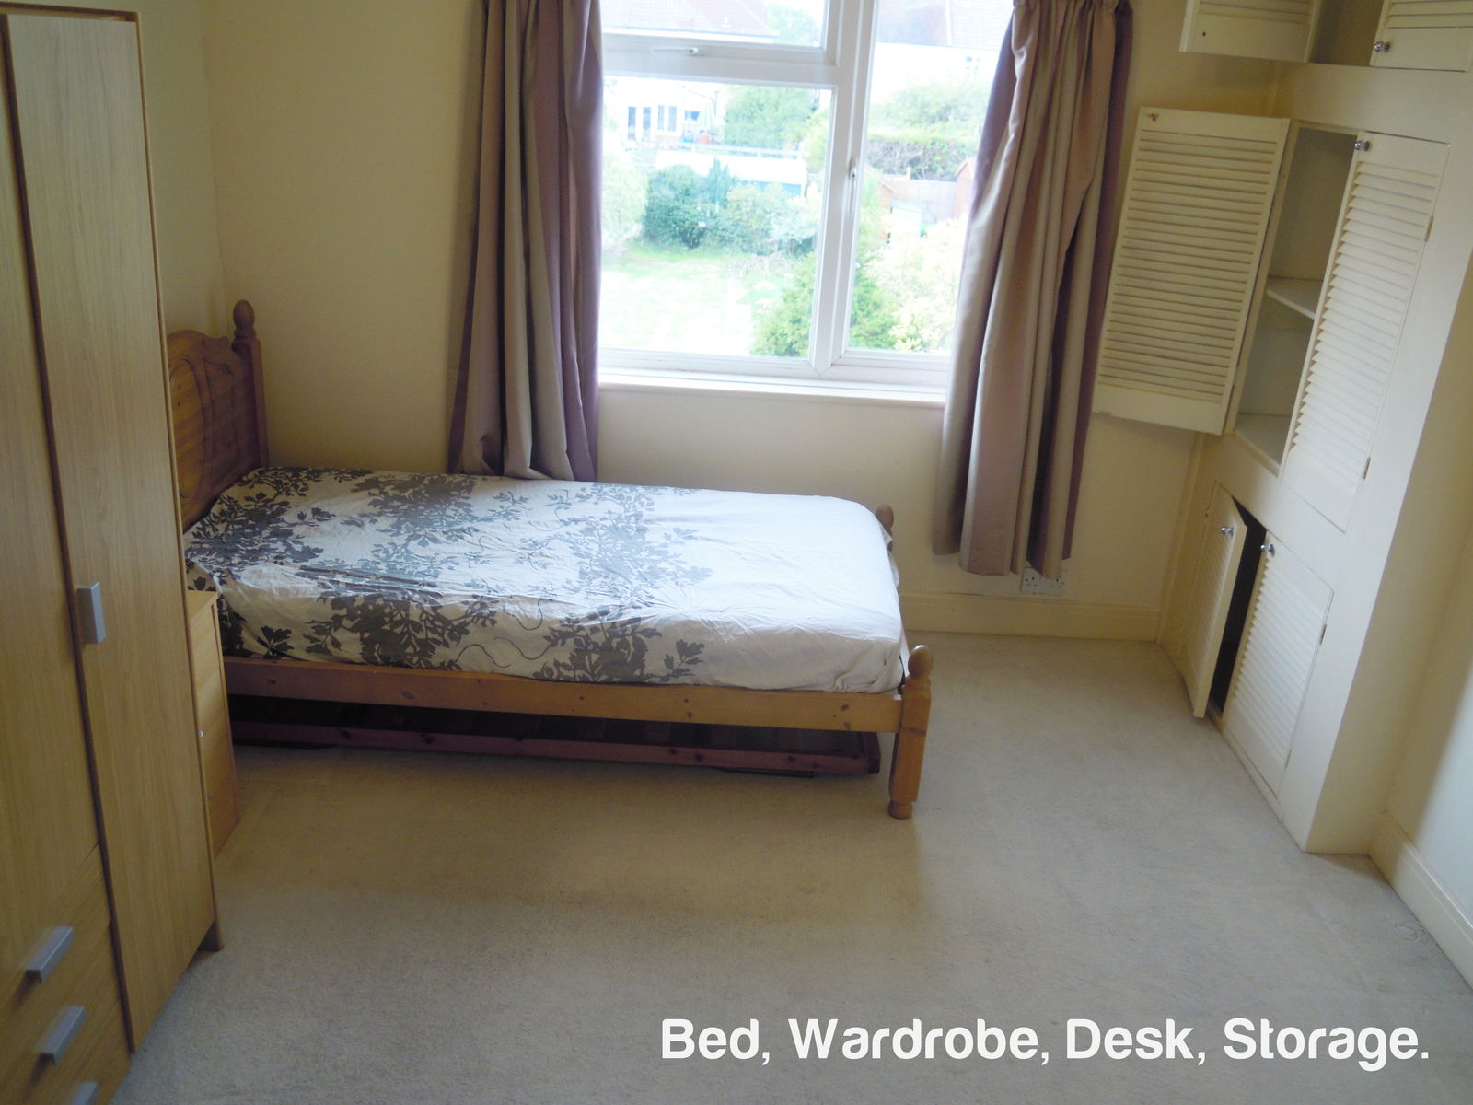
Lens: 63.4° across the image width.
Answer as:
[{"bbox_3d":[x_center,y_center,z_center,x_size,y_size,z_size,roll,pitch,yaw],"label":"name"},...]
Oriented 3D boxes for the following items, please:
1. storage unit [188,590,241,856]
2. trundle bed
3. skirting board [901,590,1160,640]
[{"bbox_3d":[-1.331,0.411,2.476,0.400,0.578,0.390,4,21,-1],"label":"storage unit"},{"bbox_3d":[-0.527,-0.046,3.256,2.018,0.961,1.066,4,21,-1],"label":"trundle bed"},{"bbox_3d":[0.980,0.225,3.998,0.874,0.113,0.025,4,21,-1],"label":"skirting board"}]

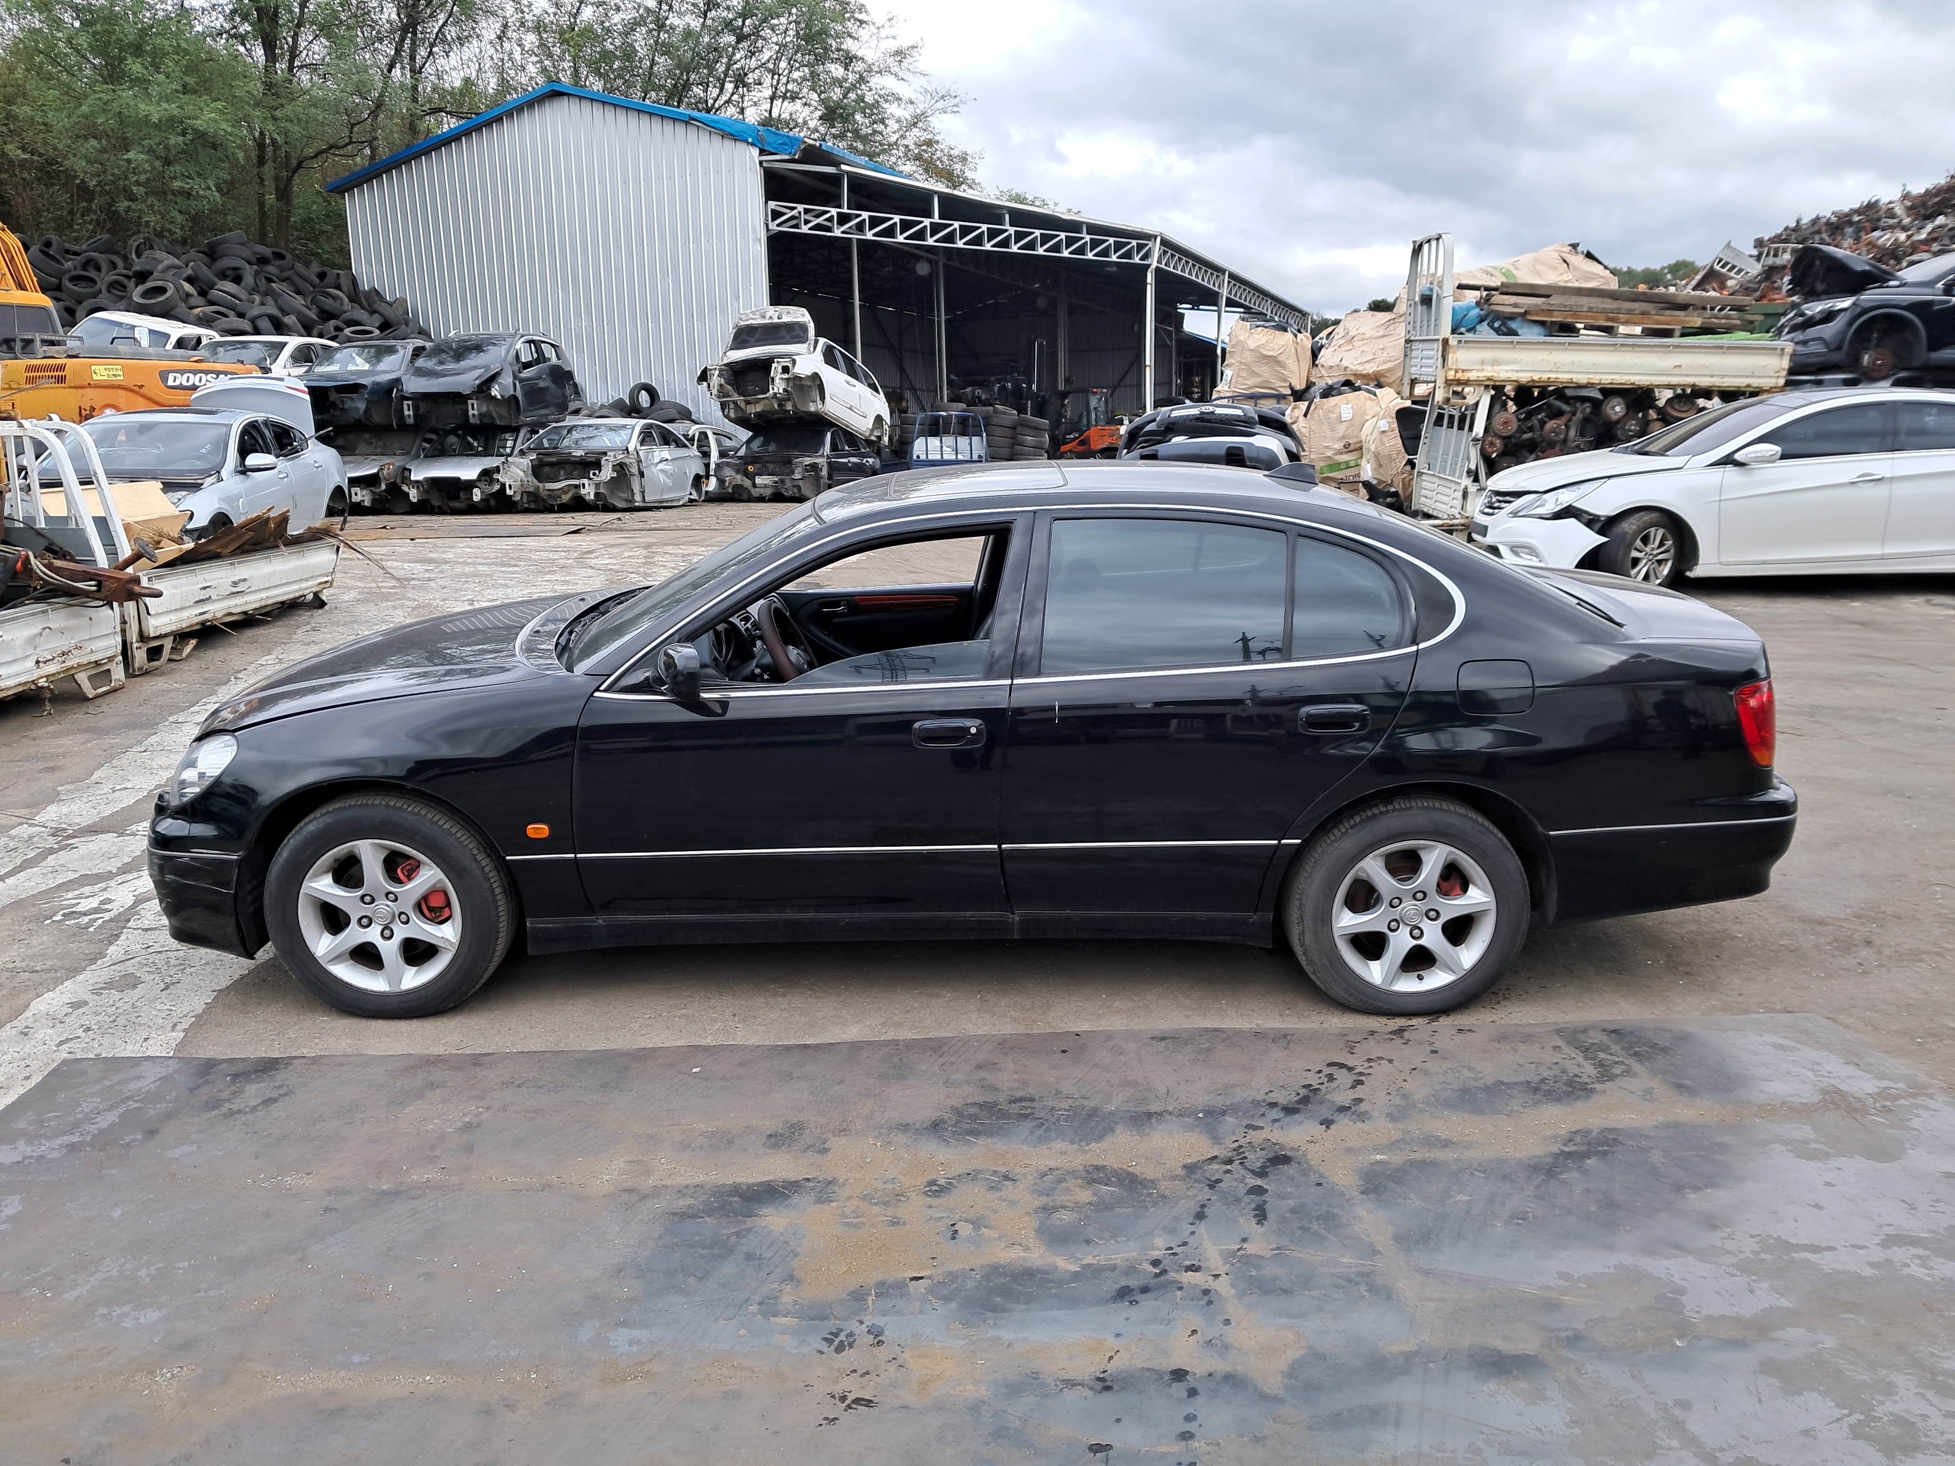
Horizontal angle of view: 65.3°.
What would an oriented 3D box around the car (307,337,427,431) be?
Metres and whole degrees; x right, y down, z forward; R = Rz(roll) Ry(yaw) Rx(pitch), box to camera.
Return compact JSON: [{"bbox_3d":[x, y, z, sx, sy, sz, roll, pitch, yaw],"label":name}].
[{"bbox_3d":[-8.877,-5.315,23.086,1.760,1.300,4.400,0,13,3],"label":"car"}]

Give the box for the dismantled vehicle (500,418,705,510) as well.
[{"bbox_3d":[-5.190,-3.891,21.673,1.820,1.240,4.400,2,13,9],"label":"dismantled vehicle"}]

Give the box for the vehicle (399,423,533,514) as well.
[{"bbox_3d":[-7.121,-3.999,22.364,1.660,1.180,3.800,1,13,5],"label":"vehicle"}]

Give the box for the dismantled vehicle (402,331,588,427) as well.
[{"bbox_3d":[-7.126,-5.145,22.306,1.660,1.300,3.800,1,13,4],"label":"dismantled vehicle"}]

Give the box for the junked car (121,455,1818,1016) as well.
[{"bbox_3d":[-0.041,-0.123,4.855,4.810,1.440,1.800,0,13,0],"label":"junked car"}]

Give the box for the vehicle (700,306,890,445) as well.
[{"bbox_3d":[-2.675,-5.459,24.049,1.750,1.500,4.300,1,0,15],"label":"vehicle"}]

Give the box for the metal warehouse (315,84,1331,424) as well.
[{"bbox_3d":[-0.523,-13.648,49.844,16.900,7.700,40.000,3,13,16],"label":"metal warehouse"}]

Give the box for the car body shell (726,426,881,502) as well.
[{"bbox_3d":[-2.623,-4.479,24.311,1.750,1.200,4.250,2,13,10],"label":"car body shell"}]

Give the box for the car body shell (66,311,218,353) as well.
[{"bbox_3d":[-12.628,-5.423,22.749,1.800,1.500,4.300,5,13,-3],"label":"car body shell"}]

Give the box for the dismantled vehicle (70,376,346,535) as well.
[{"bbox_3d":[-6.951,-2.166,13.294,1.880,1.620,4.800,-2,13,-6],"label":"dismantled vehicle"}]

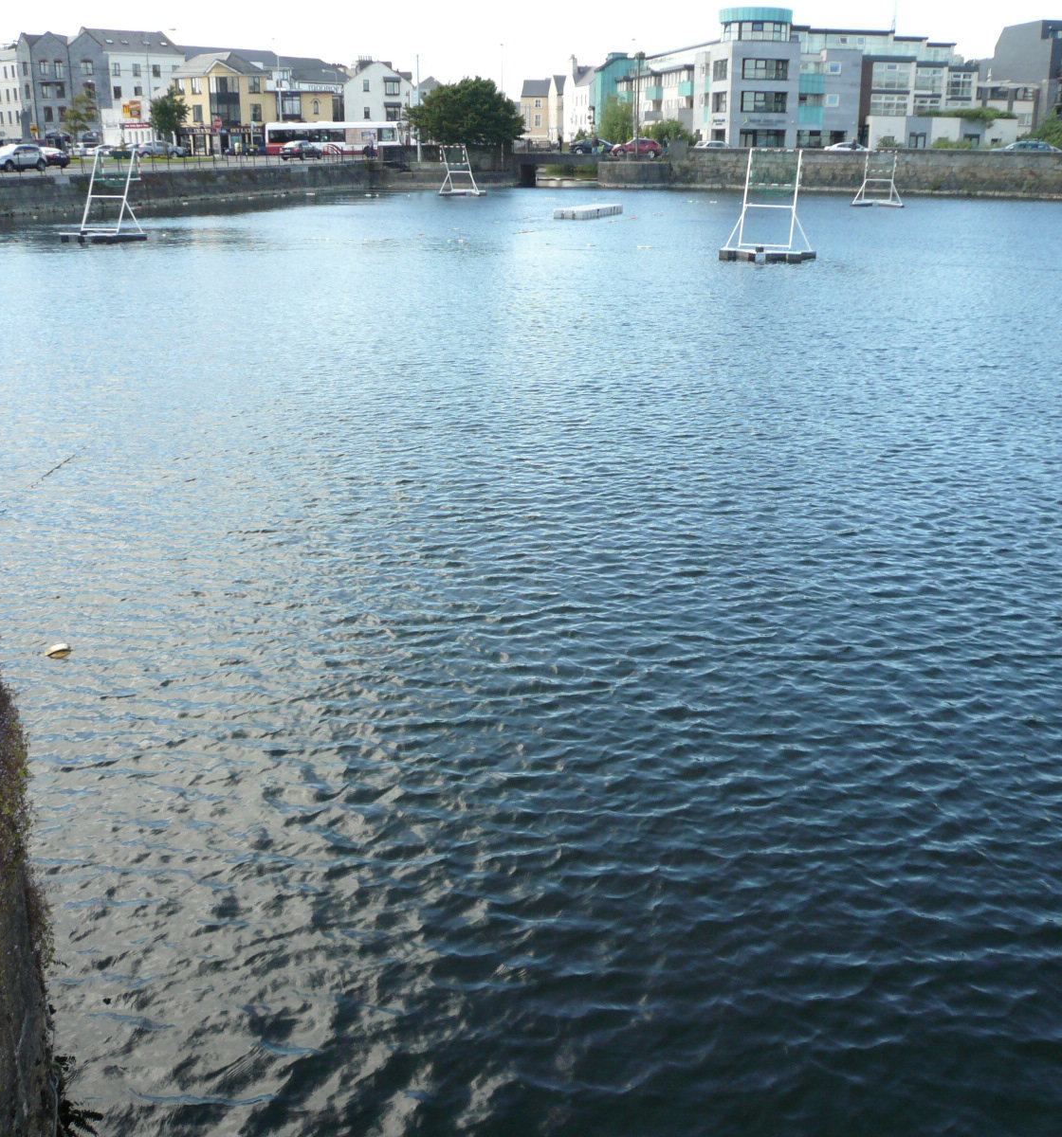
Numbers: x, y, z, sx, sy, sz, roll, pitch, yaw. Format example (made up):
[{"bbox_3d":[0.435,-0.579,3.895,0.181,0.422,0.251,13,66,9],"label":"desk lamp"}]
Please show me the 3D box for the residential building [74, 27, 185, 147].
[{"bbox_3d":[-48.342,-57.003,147.000,11.500,13.800,8.500,-10,22,-28],"label":"residential building"}]

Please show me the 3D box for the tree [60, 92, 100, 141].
[{"bbox_3d":[-42.441,-41.769,115.583,3.700,6.200,3.600,-7,20,-19],"label":"tree"}]

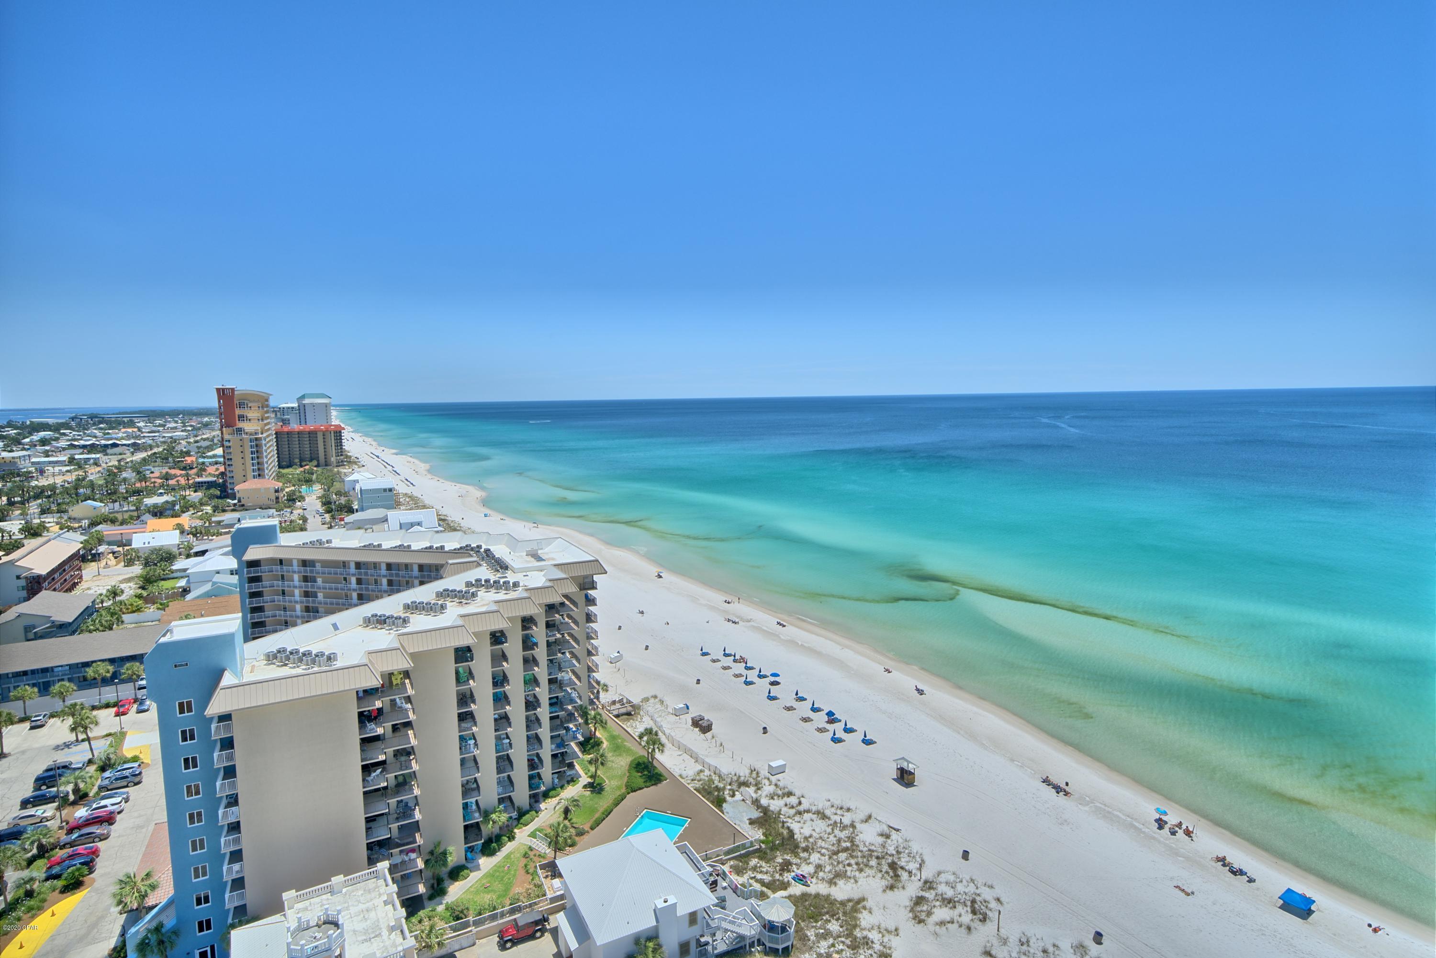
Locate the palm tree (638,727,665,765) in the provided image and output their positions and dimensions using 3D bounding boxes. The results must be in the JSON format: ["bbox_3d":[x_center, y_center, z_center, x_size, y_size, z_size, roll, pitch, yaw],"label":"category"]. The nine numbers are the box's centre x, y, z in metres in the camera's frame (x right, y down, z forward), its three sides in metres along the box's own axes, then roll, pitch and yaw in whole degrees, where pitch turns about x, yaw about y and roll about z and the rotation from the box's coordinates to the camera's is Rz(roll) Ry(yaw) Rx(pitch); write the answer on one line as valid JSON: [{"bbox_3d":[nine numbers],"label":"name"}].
[{"bbox_3d":[-9.471,38.065,106.697,3.400,5.800,3.400,-1,6,0],"label":"palm tree"}]

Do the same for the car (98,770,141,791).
[{"bbox_3d":[-82.259,41.571,104.569,4.750,1.700,1.900,-4,7,-25],"label":"car"}]

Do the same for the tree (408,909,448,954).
[{"bbox_3d":[-27.552,44.030,72.319,3.400,3.400,3.400,-1,6,0],"label":"tree"}]

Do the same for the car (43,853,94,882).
[{"bbox_3d":[-72.635,43.615,85.101,4.500,1.600,1.830,-4,7,-28],"label":"car"}]

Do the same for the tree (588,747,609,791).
[{"bbox_3d":[-16.674,39.564,103.592,2.800,5.000,2.800,-1,6,0],"label":"tree"}]

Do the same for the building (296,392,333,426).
[{"bbox_3d":[-370.116,-48.615,699.784,23.000,60.000,20.000,-7,9,-44],"label":"building"}]

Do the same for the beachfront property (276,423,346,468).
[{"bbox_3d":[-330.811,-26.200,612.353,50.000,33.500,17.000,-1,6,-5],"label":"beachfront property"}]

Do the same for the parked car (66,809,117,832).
[{"bbox_3d":[-78.934,43.147,95.621,4.750,1.700,1.880,-4,7,-28],"label":"parked car"}]

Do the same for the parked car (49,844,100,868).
[{"bbox_3d":[-74.251,43.472,87.450,4.700,1.420,1.830,-4,7,-28],"label":"parked car"}]

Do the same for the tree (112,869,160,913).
[{"bbox_3d":[-57.446,42.685,75.315,3.800,6.300,3.800,-1,6,0],"label":"tree"}]

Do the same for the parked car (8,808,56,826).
[{"bbox_3d":[-86.789,42.711,96.074,4.650,1.450,1.800,-4,7,-26],"label":"parked car"}]

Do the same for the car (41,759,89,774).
[{"bbox_3d":[-94.160,41.841,109.040,4.950,1.830,1.950,-4,7,-27],"label":"car"}]

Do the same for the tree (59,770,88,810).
[{"bbox_3d":[-85.988,41.334,101.208,3.200,4.200,3.200,-1,6,0],"label":"tree"}]

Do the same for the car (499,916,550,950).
[{"bbox_3d":[-19.460,44.977,75.716,4.650,1.800,1.870,-4,7,-27],"label":"car"}]

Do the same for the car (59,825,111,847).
[{"bbox_3d":[-76.209,43.038,91.492,4.750,1.460,1.830,-4,7,-27],"label":"car"}]

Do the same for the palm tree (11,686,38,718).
[{"bbox_3d":[-117.368,37.767,128.306,4.400,5.200,4.400,-1,6,0],"label":"palm tree"}]

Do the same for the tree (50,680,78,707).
[{"bbox_3d":[-114.238,38.026,132.426,3.500,4.900,3.500,-1,6,0],"label":"tree"}]

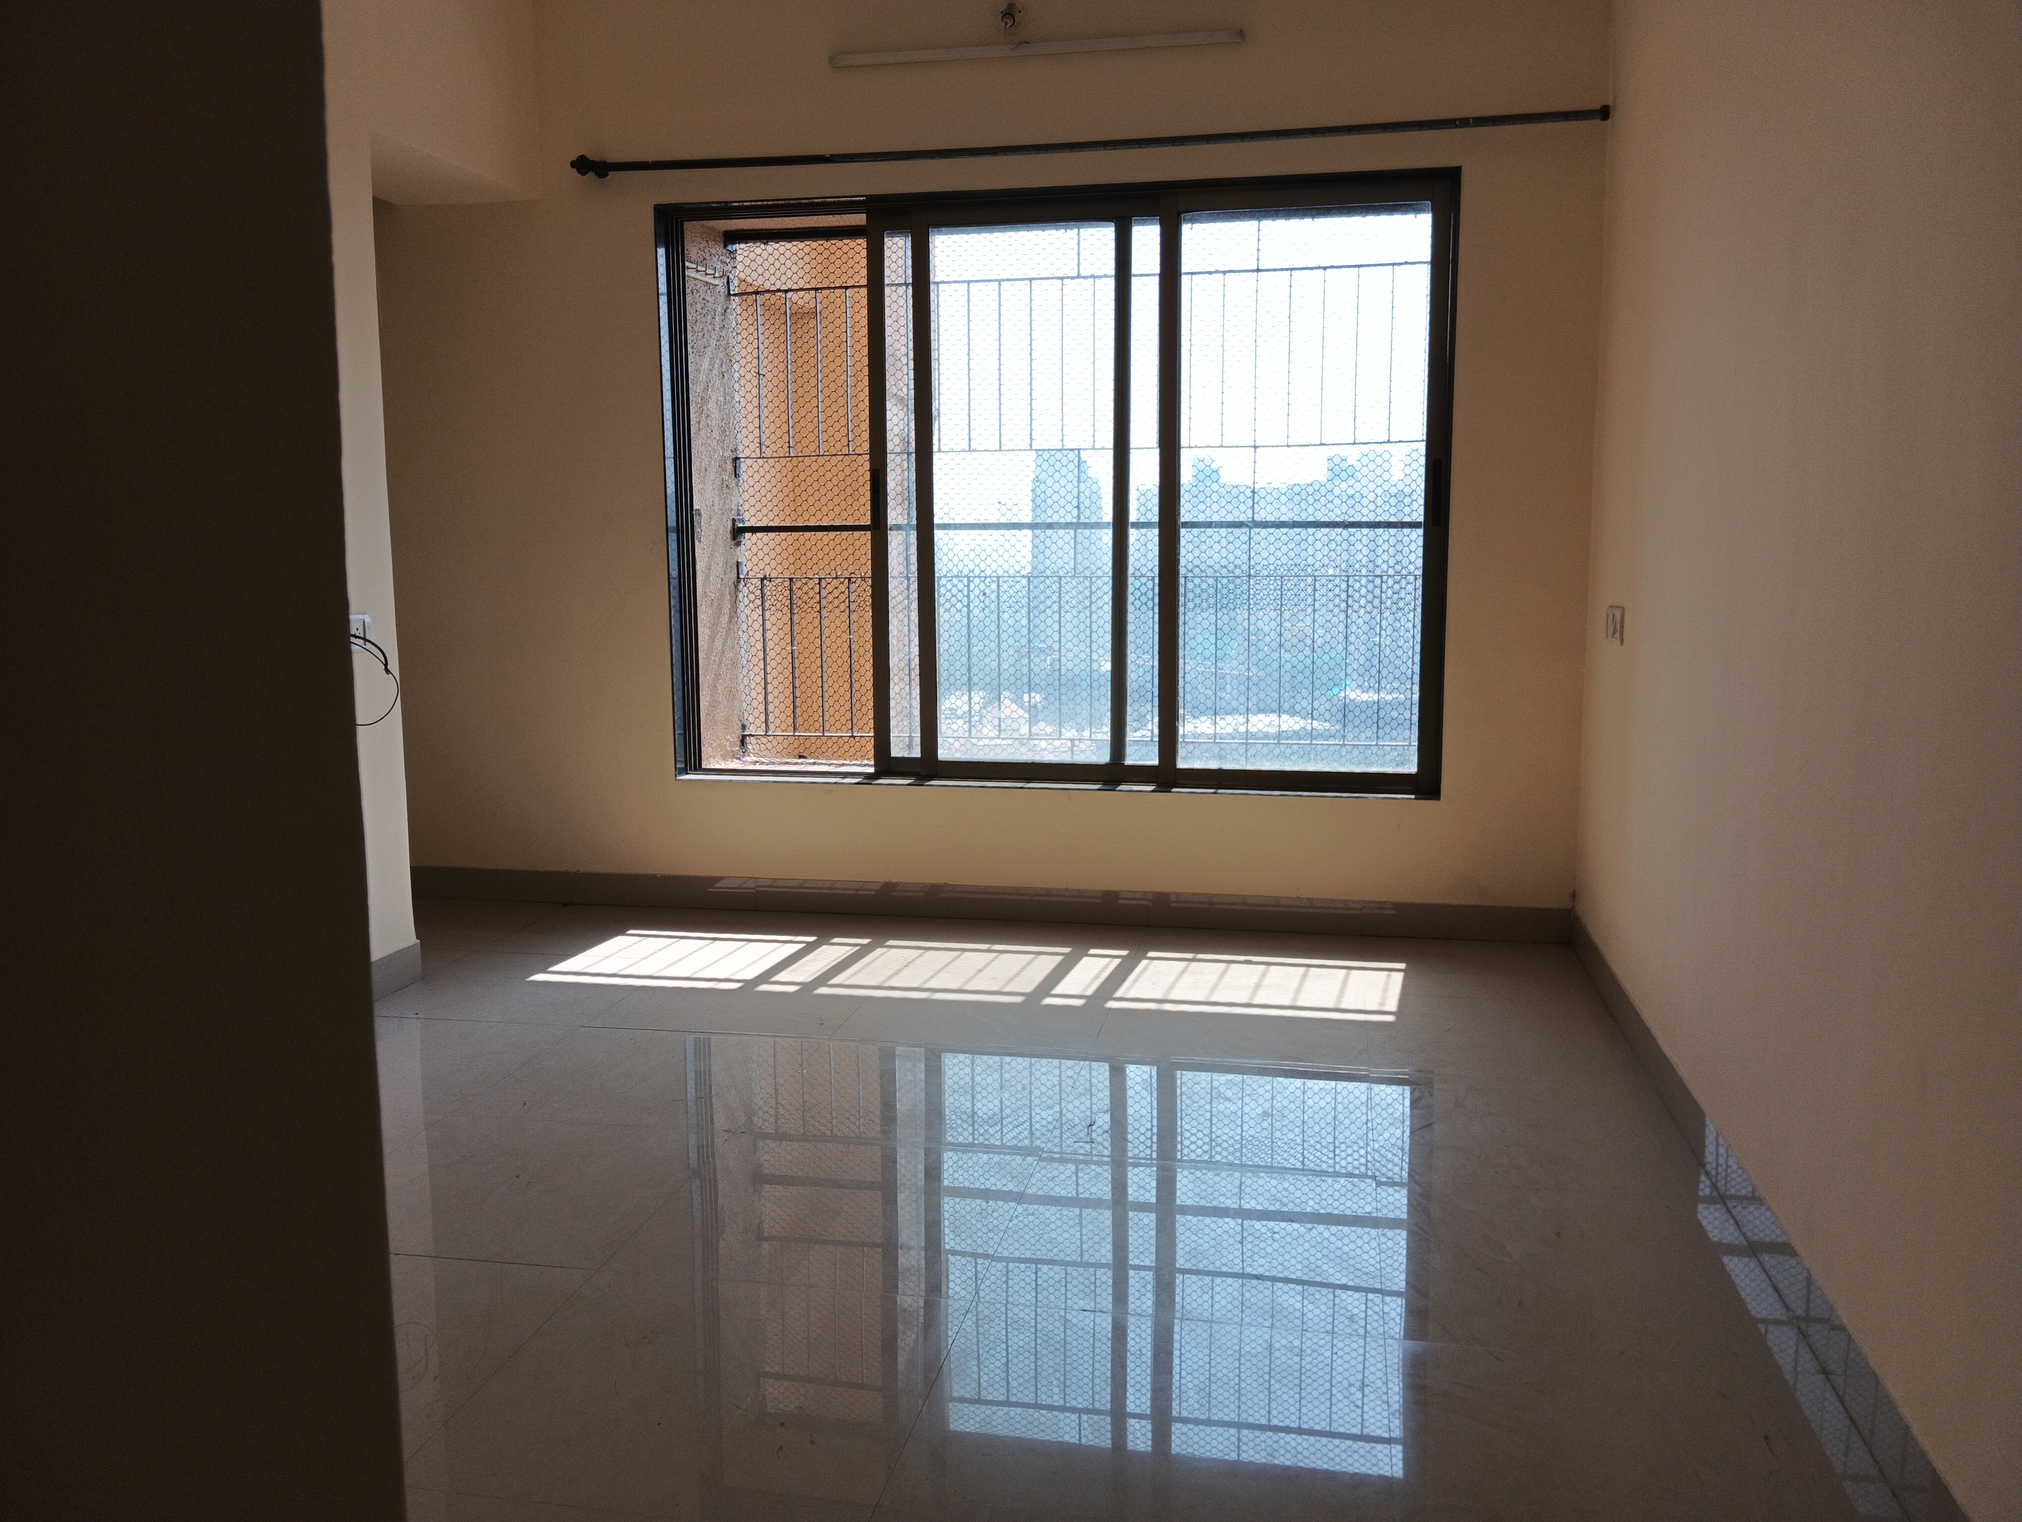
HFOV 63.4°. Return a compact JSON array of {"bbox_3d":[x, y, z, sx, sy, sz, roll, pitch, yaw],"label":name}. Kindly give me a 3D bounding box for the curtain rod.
[{"bbox_3d":[0.132,-1.684,4.464,2.854,0.065,0.090,1,8,11],"label":"curtain rod"}]

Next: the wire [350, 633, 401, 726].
[{"bbox_3d":[-1.538,-0.193,3.922,0.100,0.220,0.240,1,8,11],"label":"wire"}]

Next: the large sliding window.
[{"bbox_3d":[0.111,-0.772,4.790,2.259,1.692,0.120,1,8,11],"label":"large sliding window"}]

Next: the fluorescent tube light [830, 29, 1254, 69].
[{"bbox_3d":[0.059,-1.946,4.474,1.152,0.032,0.035,1,8,11],"label":"fluorescent tube light"}]

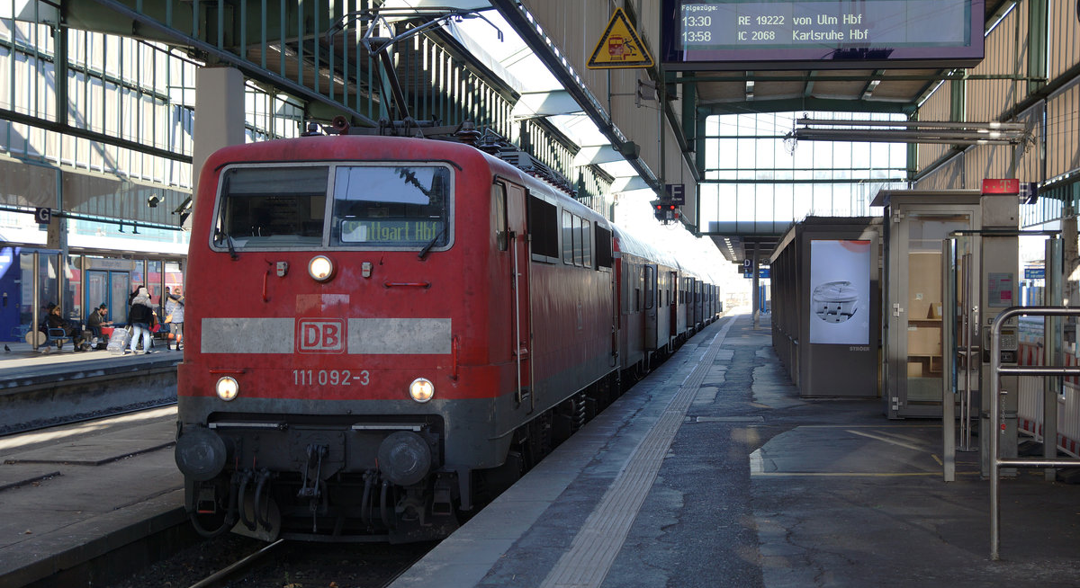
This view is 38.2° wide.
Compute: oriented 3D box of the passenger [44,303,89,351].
[{"bbox_3d":[-13.379,0.947,44.000,0.950,1.300,0.600,0,0,7],"label":"passenger"}]

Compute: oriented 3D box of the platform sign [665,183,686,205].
[{"bbox_3d":[3.480,-2.555,40.000,0.500,0.520,0.100,0,0,7],"label":"platform sign"}]

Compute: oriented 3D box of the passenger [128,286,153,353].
[{"bbox_3d":[-10.812,0.727,42.300,0.620,1.770,0.500,0,0,14],"label":"passenger"}]

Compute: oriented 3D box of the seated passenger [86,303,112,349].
[{"bbox_3d":[-12.922,0.965,45.800,0.800,1.300,0.580,0,0,7],"label":"seated passenger"}]

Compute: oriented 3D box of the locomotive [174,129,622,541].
[{"bbox_3d":[-0.917,0.336,21.277,3.020,4.150,16.600,0,0,7],"label":"locomotive"}]

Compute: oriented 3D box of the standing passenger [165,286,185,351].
[{"bbox_3d":[-10.445,0.722,44.700,0.600,1.740,0.500,0,0,-9],"label":"standing passenger"}]

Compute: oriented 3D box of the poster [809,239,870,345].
[{"bbox_3d":[4.765,-0.027,24.750,0.950,1.660,0.100,0,0,7],"label":"poster"}]

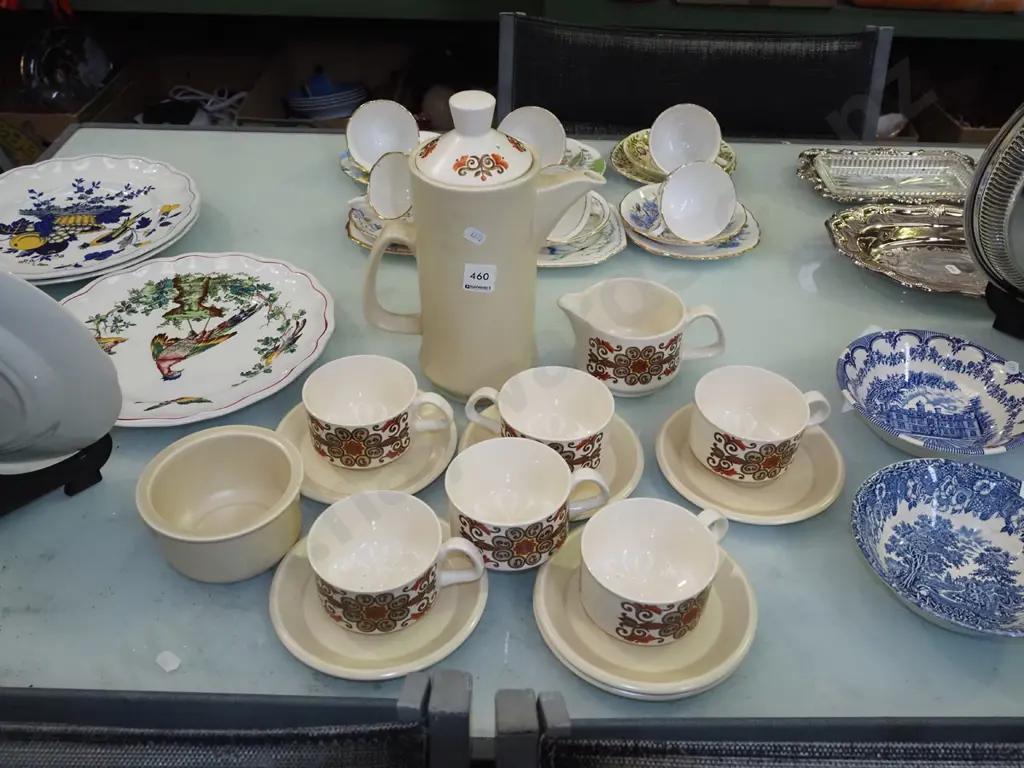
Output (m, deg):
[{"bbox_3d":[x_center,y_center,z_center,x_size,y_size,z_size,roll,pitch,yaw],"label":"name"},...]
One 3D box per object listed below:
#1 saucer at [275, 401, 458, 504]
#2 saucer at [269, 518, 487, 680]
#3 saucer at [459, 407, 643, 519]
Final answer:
[{"bbox_3d":[-0.120,0.051,0.782,0.151,0.018,0.151,1,40,-1],"label":"saucer"},{"bbox_3d":[-0.092,0.146,0.668,0.151,0.018,0.151,1,40,-1],"label":"saucer"},{"bbox_3d":[0.033,0.060,0.774,0.151,0.018,0.151,1,40,-1],"label":"saucer"}]

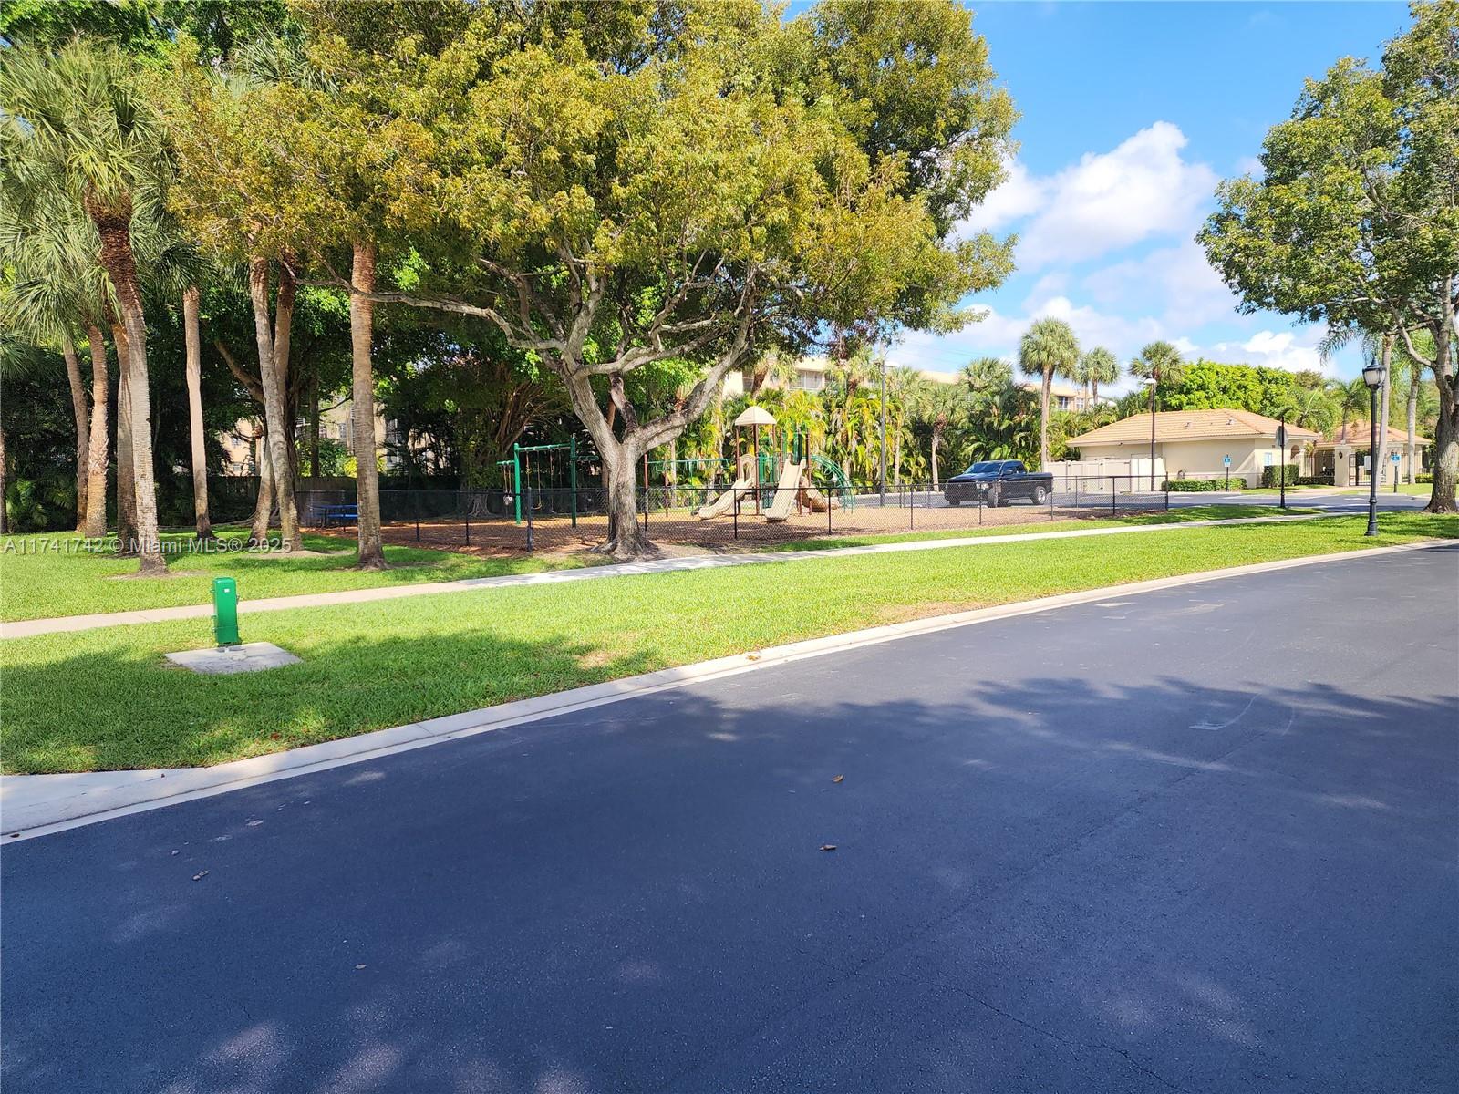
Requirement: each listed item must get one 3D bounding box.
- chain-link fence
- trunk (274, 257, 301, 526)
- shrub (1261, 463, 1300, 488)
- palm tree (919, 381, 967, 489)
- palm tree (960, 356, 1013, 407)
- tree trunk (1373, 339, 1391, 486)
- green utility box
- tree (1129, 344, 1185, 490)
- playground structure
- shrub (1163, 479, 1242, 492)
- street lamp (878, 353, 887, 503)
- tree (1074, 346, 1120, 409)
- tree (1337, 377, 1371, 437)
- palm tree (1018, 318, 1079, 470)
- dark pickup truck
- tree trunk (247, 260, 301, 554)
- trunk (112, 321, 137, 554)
[{"bbox_3d":[0.725,-1.464,33.672,24.500,1.400,16.500,-3,4,-37],"label":"chain-link fence"},{"bbox_3d":[-11.146,-3.859,24.400,0.650,6.800,0.550,-1,4,0],"label":"trunk"},{"bbox_3d":[29.023,-3.718,51.000,1.600,1.200,1.400,2,4,40],"label":"shrub"},{"bbox_3d":[13.596,-7.108,62.000,3.100,7.000,3.100,-1,4,0],"label":"palm tree"},{"bbox_3d":[16.173,-7.746,61.000,3.200,8.300,3.200,-1,3,0],"label":"palm tree"},{"bbox_3d":[38.032,-7.872,56.500,0.650,8.600,0.600,-1,4,0],"label":"tree trunk"},{"bbox_3d":[-4.880,0.630,9.400,0.220,0.670,0.200,-3,4,-36],"label":"green utility box"},{"bbox_3d":[28.660,-8.865,65.000,3.700,9.600,3.700,-1,3,0],"label":"tree"},{"bbox_3d":[1.541,-3.139,35.058,5.800,4.100,4.600,-1,4,0],"label":"playground structure"},{"bbox_3d":[24.397,-3.145,50.000,3.900,0.680,0.950,2,5,45],"label":"shrub"},{"bbox_3d":[6.927,-5.279,43.800,0.350,6.800,0.350,-1,4,0],"label":"street lamp"},{"bbox_3d":[27.302,-9.651,72.000,3.200,10.300,3.200,-1,3,0],"label":"tree"},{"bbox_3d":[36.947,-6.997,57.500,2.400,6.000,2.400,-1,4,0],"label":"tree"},{"bbox_3d":[19.975,-9.073,61.000,3.900,10.600,3.900,-1,4,0],"label":"palm tree"},{"bbox_3d":[11.833,-2.787,42.326,5.700,1.920,2.000,-5,6,-44],"label":"dark pickup truck"},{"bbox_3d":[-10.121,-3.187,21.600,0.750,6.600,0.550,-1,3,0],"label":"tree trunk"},{"bbox_3d":[-13.998,-2.515,22.400,0.500,5.400,0.500,-1,4,0],"label":"trunk"}]

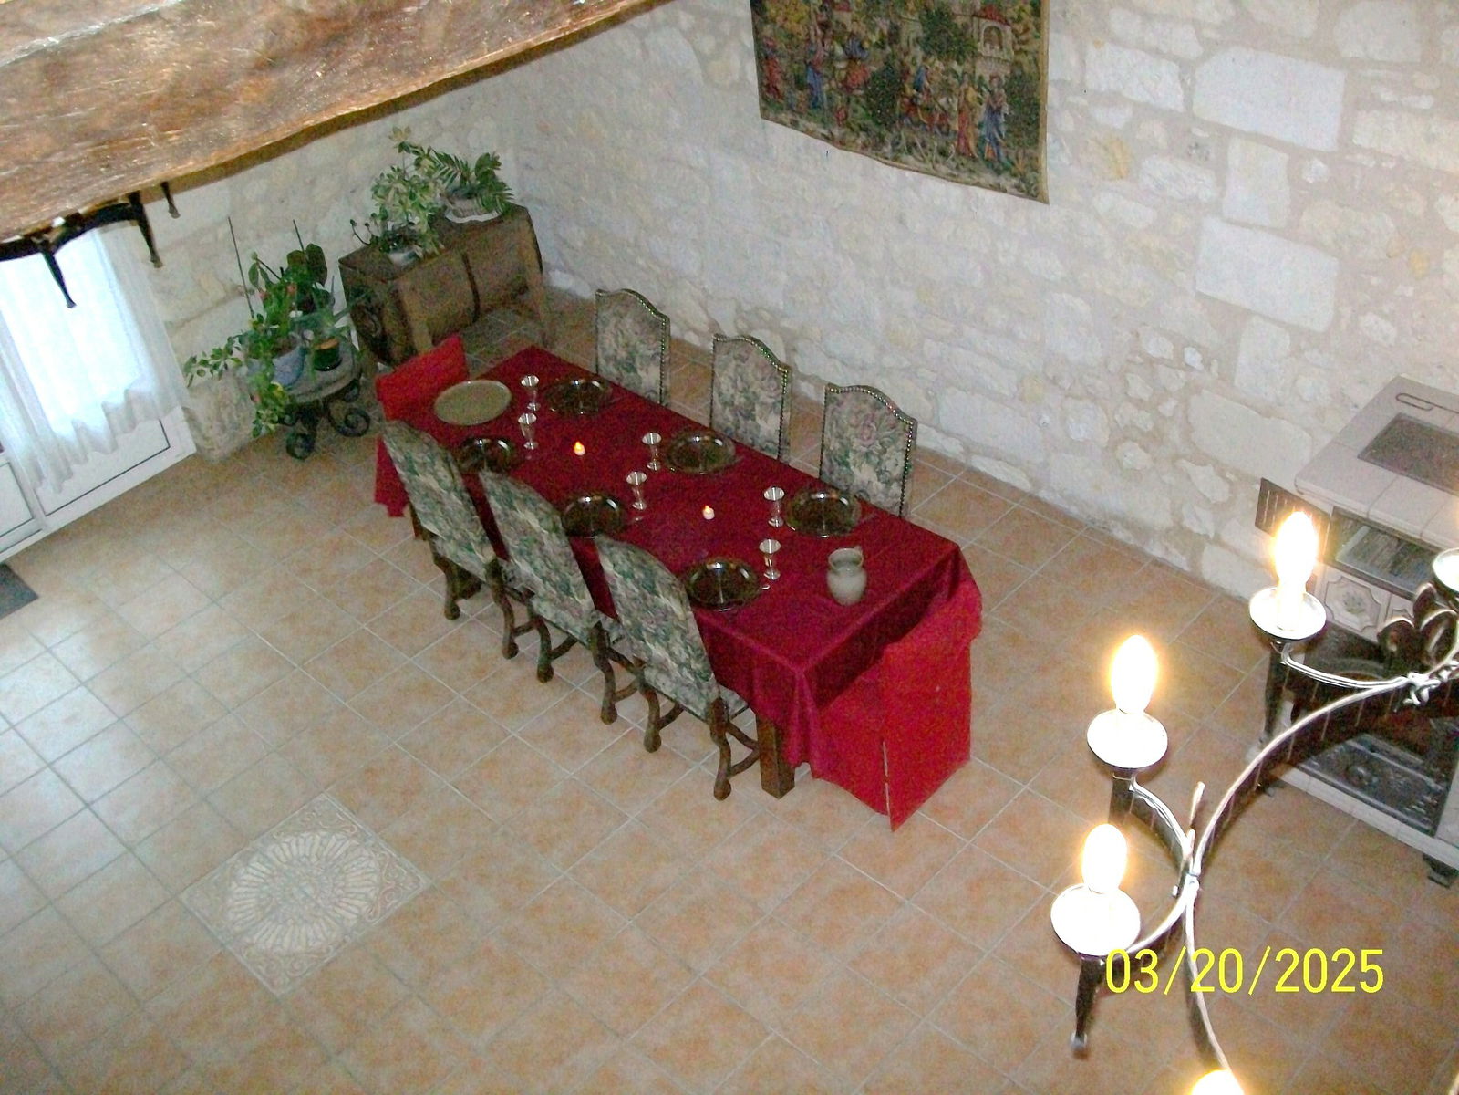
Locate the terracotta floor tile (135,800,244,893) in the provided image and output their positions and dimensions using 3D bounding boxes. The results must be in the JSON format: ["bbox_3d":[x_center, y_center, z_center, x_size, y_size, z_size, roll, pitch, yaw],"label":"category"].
[{"bbox_3d":[-1.990,1.108,5.614,0.321,0.010,0.321,28,49,34],"label":"terracotta floor tile"}]

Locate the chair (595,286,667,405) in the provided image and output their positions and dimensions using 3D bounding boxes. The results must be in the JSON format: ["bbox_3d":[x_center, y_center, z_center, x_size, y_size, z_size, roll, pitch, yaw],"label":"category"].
[{"bbox_3d":[-0.532,-0.510,6.519,0.460,1.102,0.558,28,49,35],"label":"chair"}]

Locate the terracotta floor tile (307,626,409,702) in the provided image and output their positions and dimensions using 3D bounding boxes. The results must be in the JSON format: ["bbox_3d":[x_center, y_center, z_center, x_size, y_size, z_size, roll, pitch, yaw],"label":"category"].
[{"bbox_3d":[-1.551,0.486,6.279,0.325,0.010,0.325,28,49,35],"label":"terracotta floor tile"}]

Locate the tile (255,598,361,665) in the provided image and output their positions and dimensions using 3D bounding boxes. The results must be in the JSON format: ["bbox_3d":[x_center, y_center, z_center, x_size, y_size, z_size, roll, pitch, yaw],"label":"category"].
[{"bbox_3d":[-1.800,0.362,6.511,0.332,0.012,0.332,28,49,35],"label":"tile"}]

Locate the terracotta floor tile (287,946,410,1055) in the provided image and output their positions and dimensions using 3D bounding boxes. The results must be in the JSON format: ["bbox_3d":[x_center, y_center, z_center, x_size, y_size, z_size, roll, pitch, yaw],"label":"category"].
[{"bbox_3d":[-1.253,1.470,4.965,0.330,0.010,0.330,28,49,35],"label":"terracotta floor tile"}]

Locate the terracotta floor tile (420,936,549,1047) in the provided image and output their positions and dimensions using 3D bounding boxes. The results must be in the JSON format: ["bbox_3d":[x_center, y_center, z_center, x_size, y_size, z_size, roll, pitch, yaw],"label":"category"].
[{"bbox_3d":[-0.791,1.440,4.949,0.330,0.010,0.330,28,49,35],"label":"terracotta floor tile"}]

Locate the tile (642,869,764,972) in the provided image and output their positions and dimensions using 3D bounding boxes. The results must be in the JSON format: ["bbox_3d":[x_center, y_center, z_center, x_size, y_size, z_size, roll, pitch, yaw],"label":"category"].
[{"bbox_3d":[-0.101,1.274,5.207,0.321,0.010,0.321,28,49,34],"label":"tile"}]

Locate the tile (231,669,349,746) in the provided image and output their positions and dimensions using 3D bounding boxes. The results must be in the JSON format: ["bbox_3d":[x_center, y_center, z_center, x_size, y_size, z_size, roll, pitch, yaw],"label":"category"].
[{"bbox_3d":[-1.790,0.655,6.159,0.321,0.010,0.321,28,49,34],"label":"tile"}]

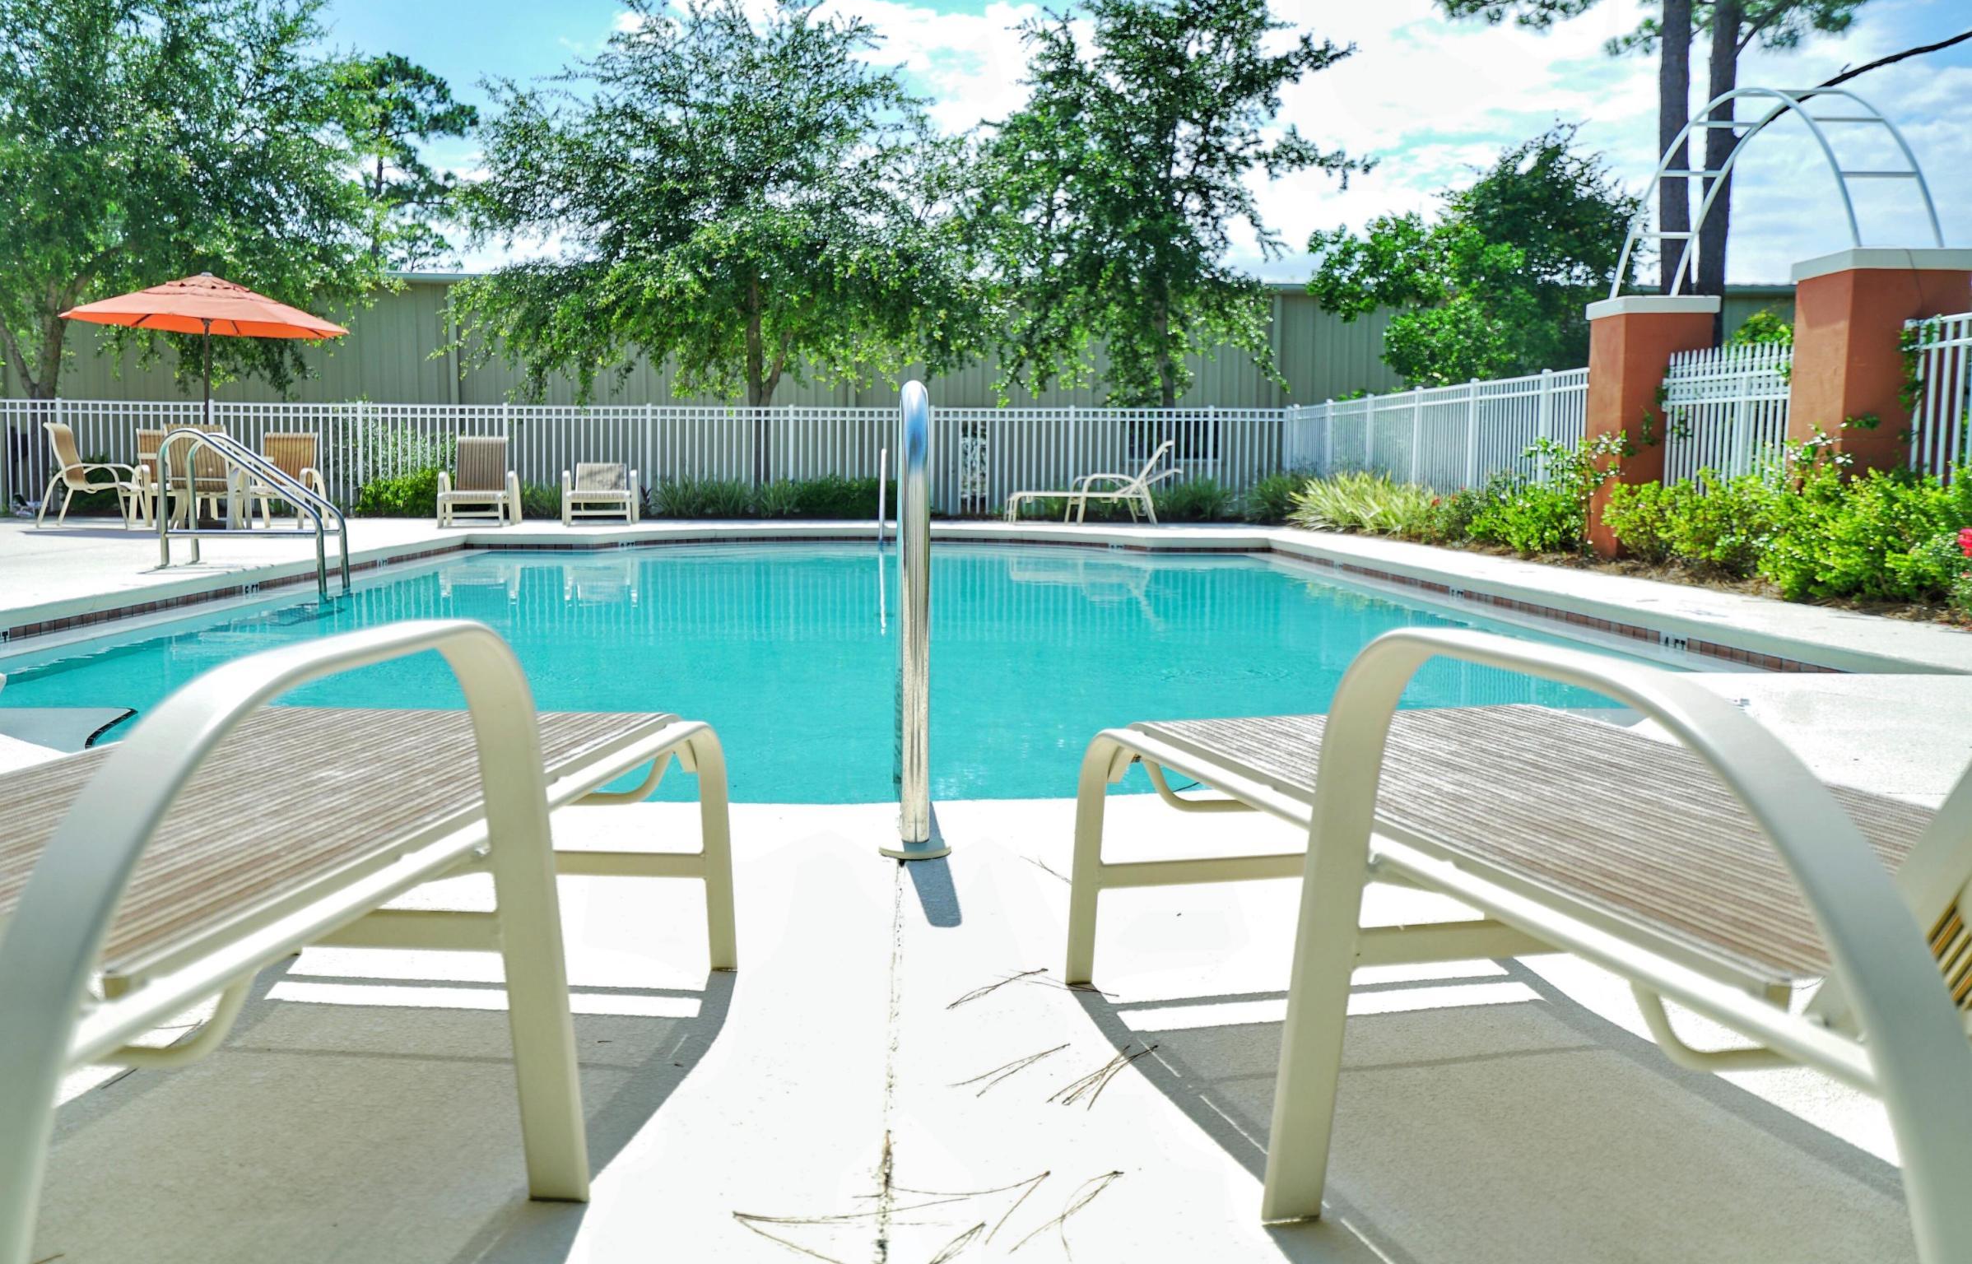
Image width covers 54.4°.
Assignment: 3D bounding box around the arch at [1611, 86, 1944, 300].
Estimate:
[{"bbox_3d":[4.670,-2.705,11.666,0.490,1.100,3.500,0,5,-3],"label":"arch"}]

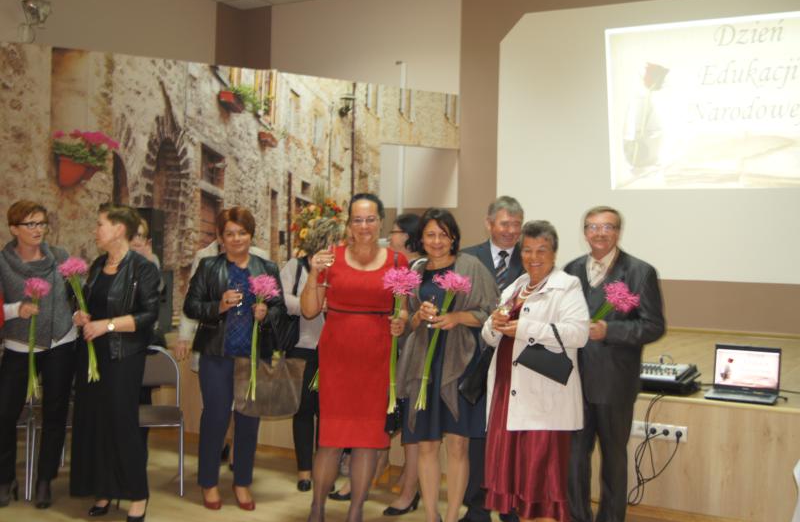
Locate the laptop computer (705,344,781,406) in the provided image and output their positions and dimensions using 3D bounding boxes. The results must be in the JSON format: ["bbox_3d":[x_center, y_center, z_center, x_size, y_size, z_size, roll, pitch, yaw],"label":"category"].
[{"bbox_3d":[1.979,0.654,4.993,0.375,0.276,0.300,2,1,28],"label":"laptop computer"}]

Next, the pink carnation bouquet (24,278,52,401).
[{"bbox_3d":[-1.948,0.422,4.660,0.150,0.670,0.150,2,3,-9],"label":"pink carnation bouquet"}]

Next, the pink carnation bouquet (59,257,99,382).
[{"bbox_3d":[-1.690,0.309,4.580,0.165,0.660,0.160,-10,3,-6],"label":"pink carnation bouquet"}]

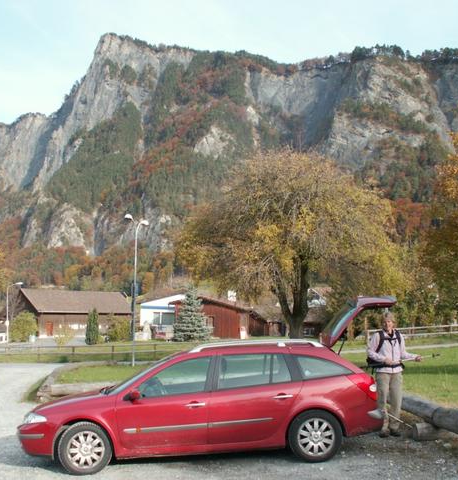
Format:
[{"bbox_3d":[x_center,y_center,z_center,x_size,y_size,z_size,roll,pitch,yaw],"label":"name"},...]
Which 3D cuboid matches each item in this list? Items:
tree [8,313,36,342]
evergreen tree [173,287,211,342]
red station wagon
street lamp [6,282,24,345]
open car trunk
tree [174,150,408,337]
[{"bbox_3d":[-19.512,8.304,61.442,2.659,2.823,2.659,0,-8,0],"label":"tree"},{"bbox_3d":[-2.859,5.822,50.683,2.976,4.359,2.976,0,-8,0],"label":"evergreen tree"},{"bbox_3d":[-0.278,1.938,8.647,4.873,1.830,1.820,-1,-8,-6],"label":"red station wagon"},{"bbox_3d":[-20.765,6.949,62.642,1.603,6.064,0.350,0,-8,0],"label":"street lamp"},{"bbox_3d":[1.744,1.119,8.976,1.010,0.660,1.200,-1,-8,-6],"label":"open car trunk"},{"bbox_3d":[4.270,0.111,46.437,16.218,13.758,15.407,0,-8,0],"label":"tree"}]

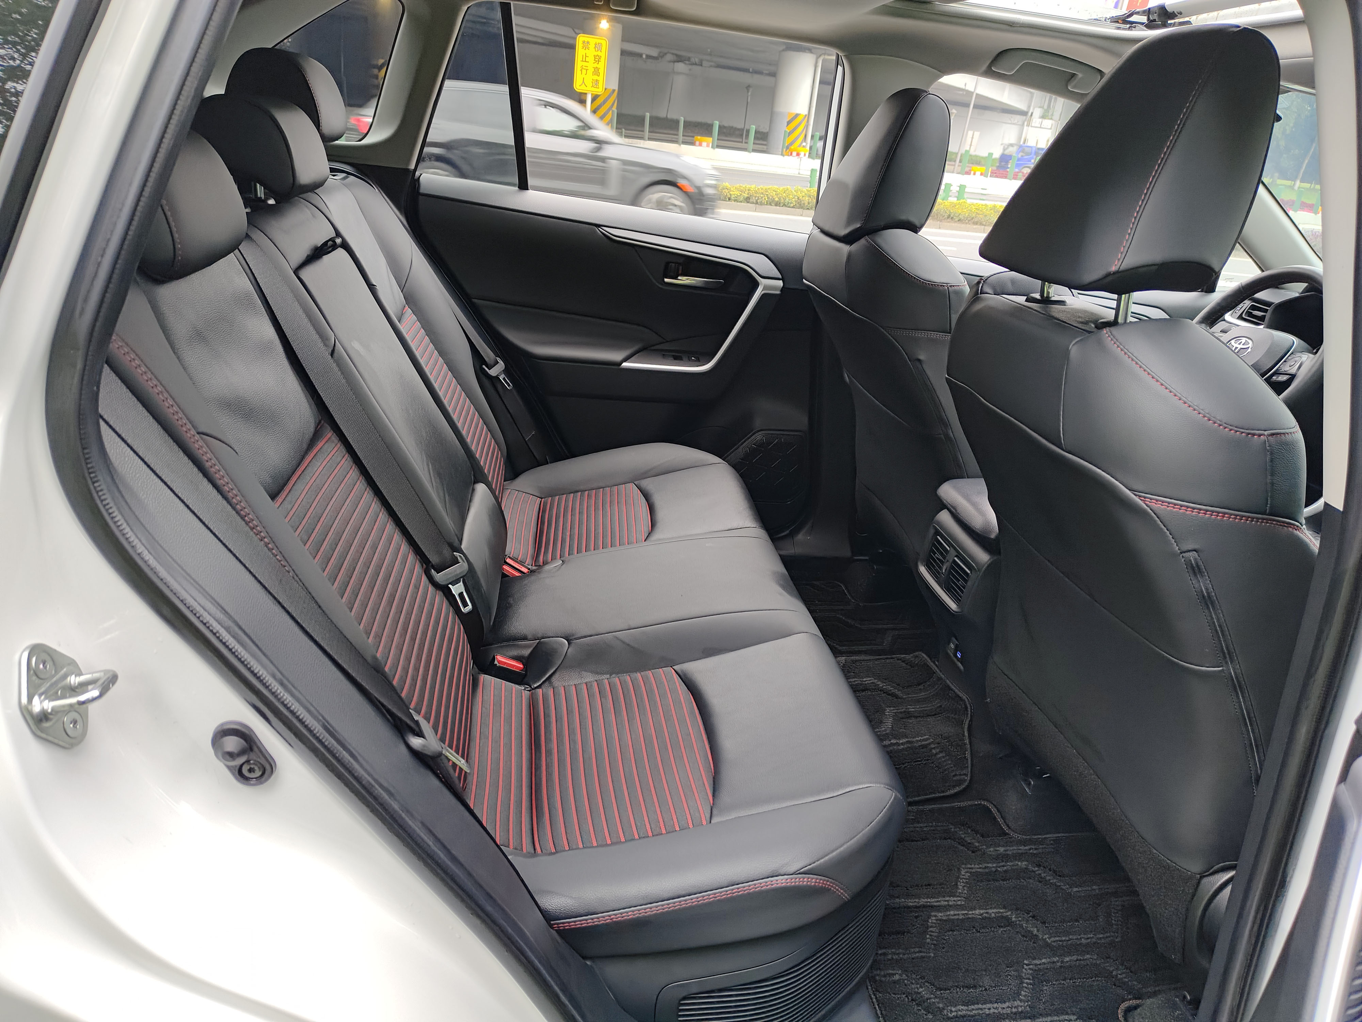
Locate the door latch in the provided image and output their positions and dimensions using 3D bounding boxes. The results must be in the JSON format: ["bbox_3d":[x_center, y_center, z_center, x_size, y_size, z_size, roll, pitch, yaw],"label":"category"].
[{"bbox_3d":[-0.342,0.103,0.525,0.040,0.055,0.046,-14,12,28],"label":"door latch"}]

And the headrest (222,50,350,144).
[{"bbox_3d":[-0.602,-0.634,1.432,0.130,0.125,0.270,-9,24,-4],"label":"headrest"}]

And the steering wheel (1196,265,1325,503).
[{"bbox_3d":[1.123,-0.306,1.853,0.110,0.370,0.370,27,17,-18],"label":"steering wheel"}]

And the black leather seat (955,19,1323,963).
[{"bbox_3d":[0.716,0.038,1.132,0.800,1.050,0.520,3,23,-9],"label":"black leather seat"}]

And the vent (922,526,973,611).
[{"bbox_3d":[0.434,0.090,1.503,0.035,0.083,0.160,16,20,-14],"label":"vent"}]

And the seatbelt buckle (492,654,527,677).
[{"bbox_3d":[-0.230,0.208,1.275,0.045,0.032,0.025,20,26,29],"label":"seatbelt buckle"}]

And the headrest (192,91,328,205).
[{"bbox_3d":[-0.524,-0.448,1.145,0.120,0.115,0.250,-9,24,-4],"label":"headrest"}]

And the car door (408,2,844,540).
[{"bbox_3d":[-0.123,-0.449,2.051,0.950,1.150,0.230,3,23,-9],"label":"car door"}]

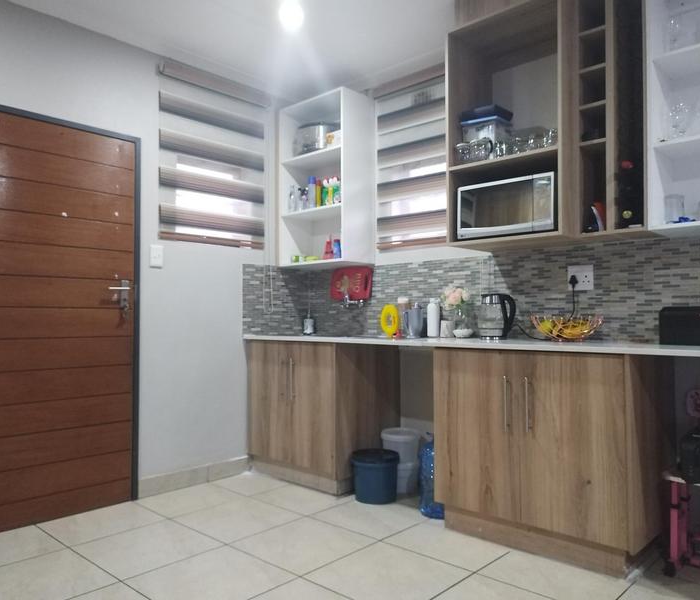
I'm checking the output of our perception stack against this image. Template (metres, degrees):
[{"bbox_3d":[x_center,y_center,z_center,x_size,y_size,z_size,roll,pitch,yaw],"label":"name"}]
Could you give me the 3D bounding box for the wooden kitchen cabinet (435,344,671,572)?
[{"bbox_3d":[0.954,0.670,2.874,0.900,0.877,0.605,-1,-1,43],"label":"wooden kitchen cabinet"}]

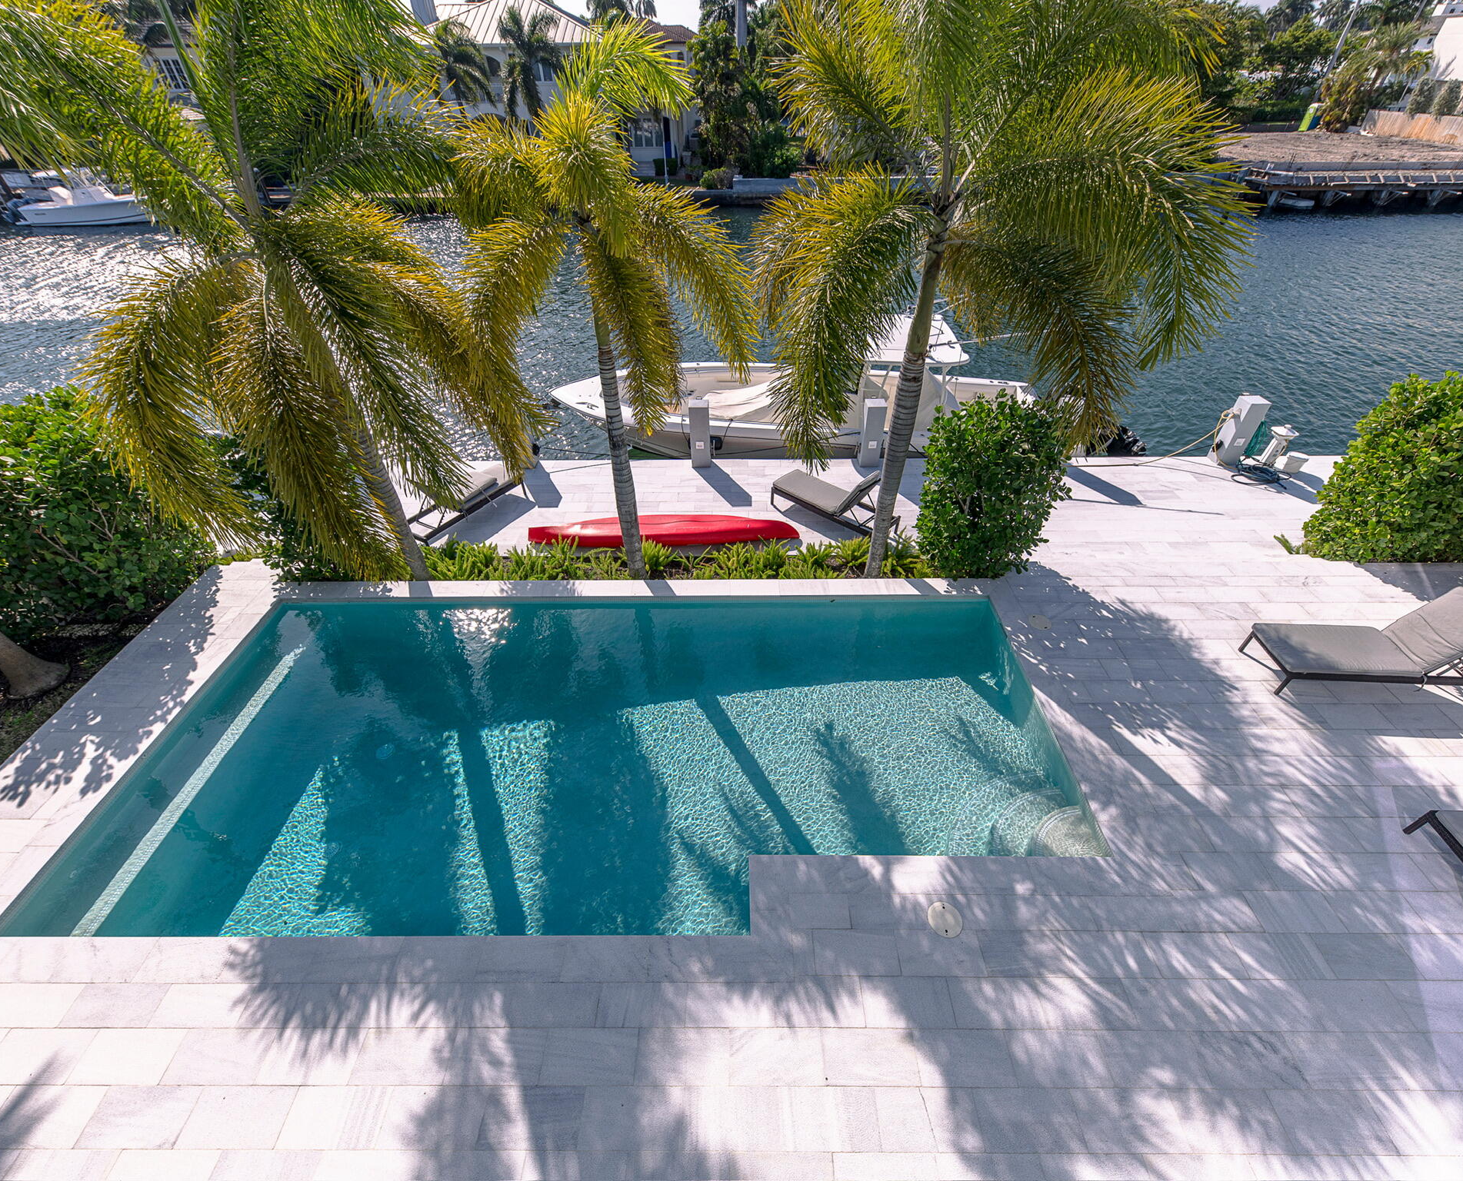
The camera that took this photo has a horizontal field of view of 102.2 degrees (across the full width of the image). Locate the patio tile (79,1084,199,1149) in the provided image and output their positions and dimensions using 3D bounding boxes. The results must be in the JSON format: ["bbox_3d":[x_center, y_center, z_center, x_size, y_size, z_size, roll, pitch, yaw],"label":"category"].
[{"bbox_3d":[-3.643,3.263,3.657,0.608,0.030,0.305,0,41,0],"label":"patio tile"}]

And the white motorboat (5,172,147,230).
[{"bbox_3d":[-35.598,-21.411,32.151,7.700,2.600,2.500,-6,42,-7],"label":"white motorboat"}]

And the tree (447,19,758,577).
[{"bbox_3d":[-1.054,-2.090,5.830,2.650,5.100,2.700,0,41,0],"label":"tree"}]

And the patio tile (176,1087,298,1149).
[{"bbox_3d":[-3.039,3.263,3.657,0.608,0.030,0.305,0,41,0],"label":"patio tile"}]

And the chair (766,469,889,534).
[{"bbox_3d":[1.539,-1.482,8.668,1.900,0.920,0.690,32,51,31],"label":"chair"}]

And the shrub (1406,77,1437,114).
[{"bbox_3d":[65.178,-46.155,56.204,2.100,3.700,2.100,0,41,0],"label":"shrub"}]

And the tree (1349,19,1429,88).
[{"bbox_3d":[65.932,-52.069,60.052,6.300,8.700,6.300,0,41,0],"label":"tree"}]

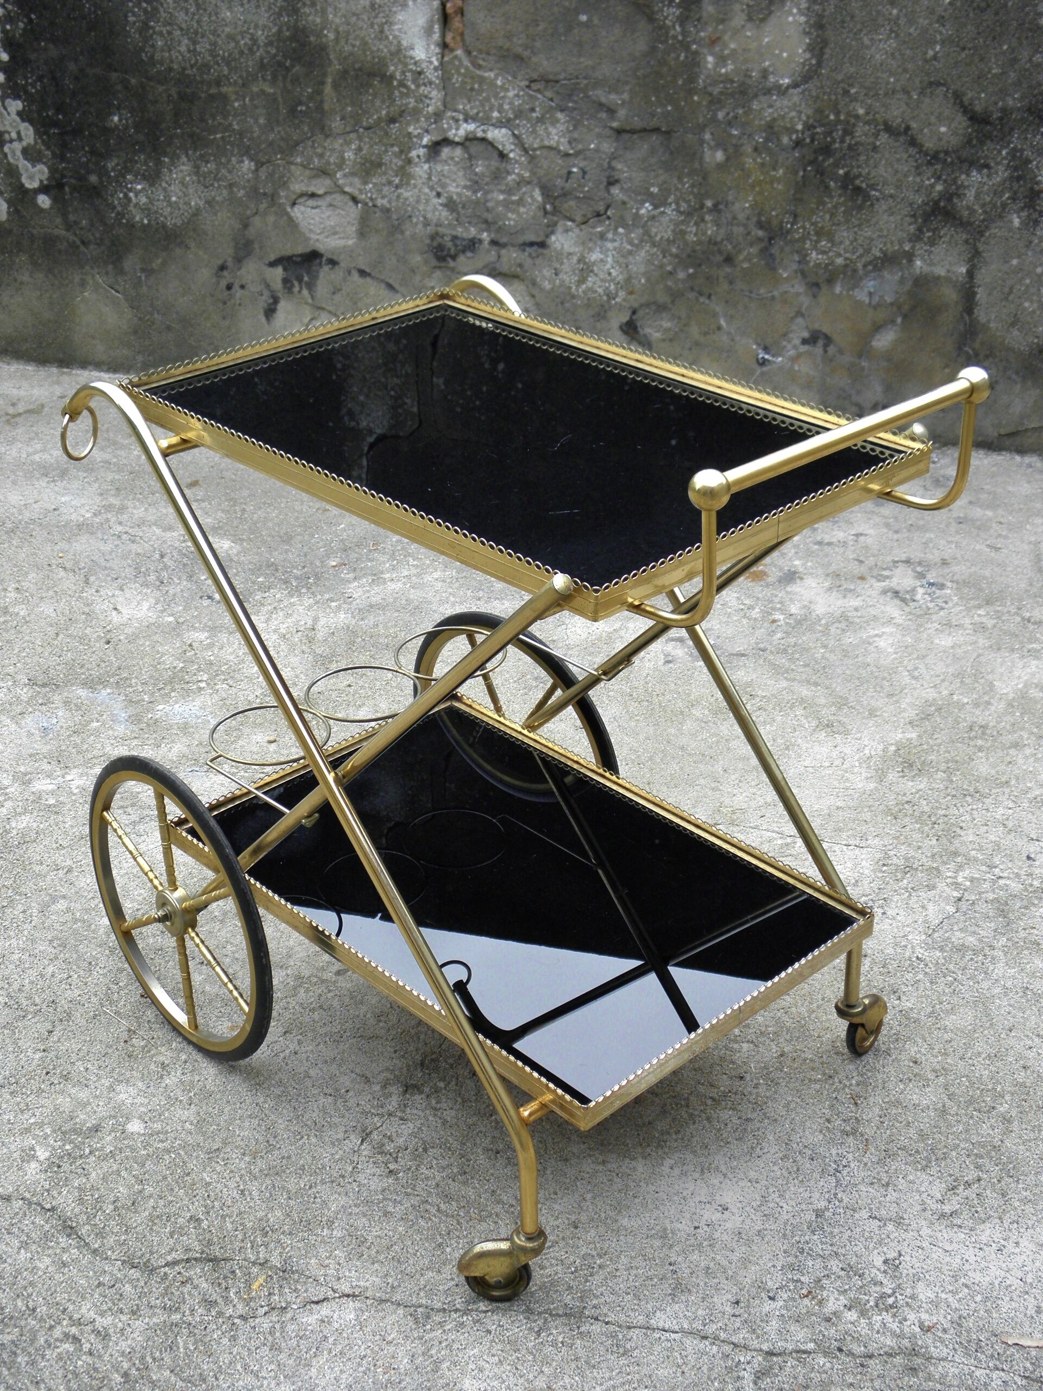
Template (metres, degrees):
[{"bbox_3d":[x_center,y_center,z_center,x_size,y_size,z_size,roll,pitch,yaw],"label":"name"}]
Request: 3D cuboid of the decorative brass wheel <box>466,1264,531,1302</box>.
[{"bbox_3d":[-0.020,0.499,1.524,0.055,0.055,0.015,2,29,4],"label":"decorative brass wheel"}]

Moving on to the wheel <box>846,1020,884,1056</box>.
[{"bbox_3d":[0.351,0.341,1.806,0.015,0.055,0.055,23,36,35],"label":"wheel"}]

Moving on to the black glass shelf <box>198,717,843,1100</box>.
[{"bbox_3d":[-0.013,0.175,1.732,0.388,0.027,0.590,-25,38,-37],"label":"black glass shelf"}]

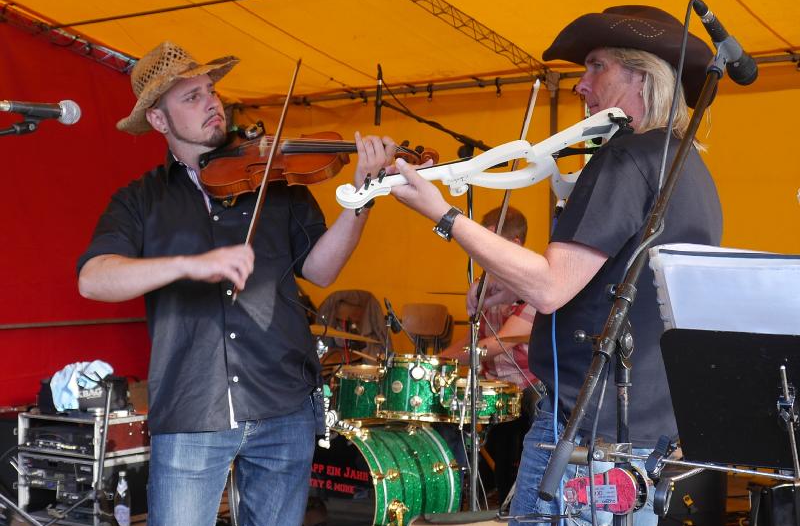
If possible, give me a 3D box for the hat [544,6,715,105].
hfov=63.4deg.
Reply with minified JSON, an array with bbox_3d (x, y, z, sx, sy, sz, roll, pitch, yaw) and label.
[{"bbox_3d":[0.477,-0.435,1.370,0.335,0.155,0.290,16,3,16],"label":"hat"}]

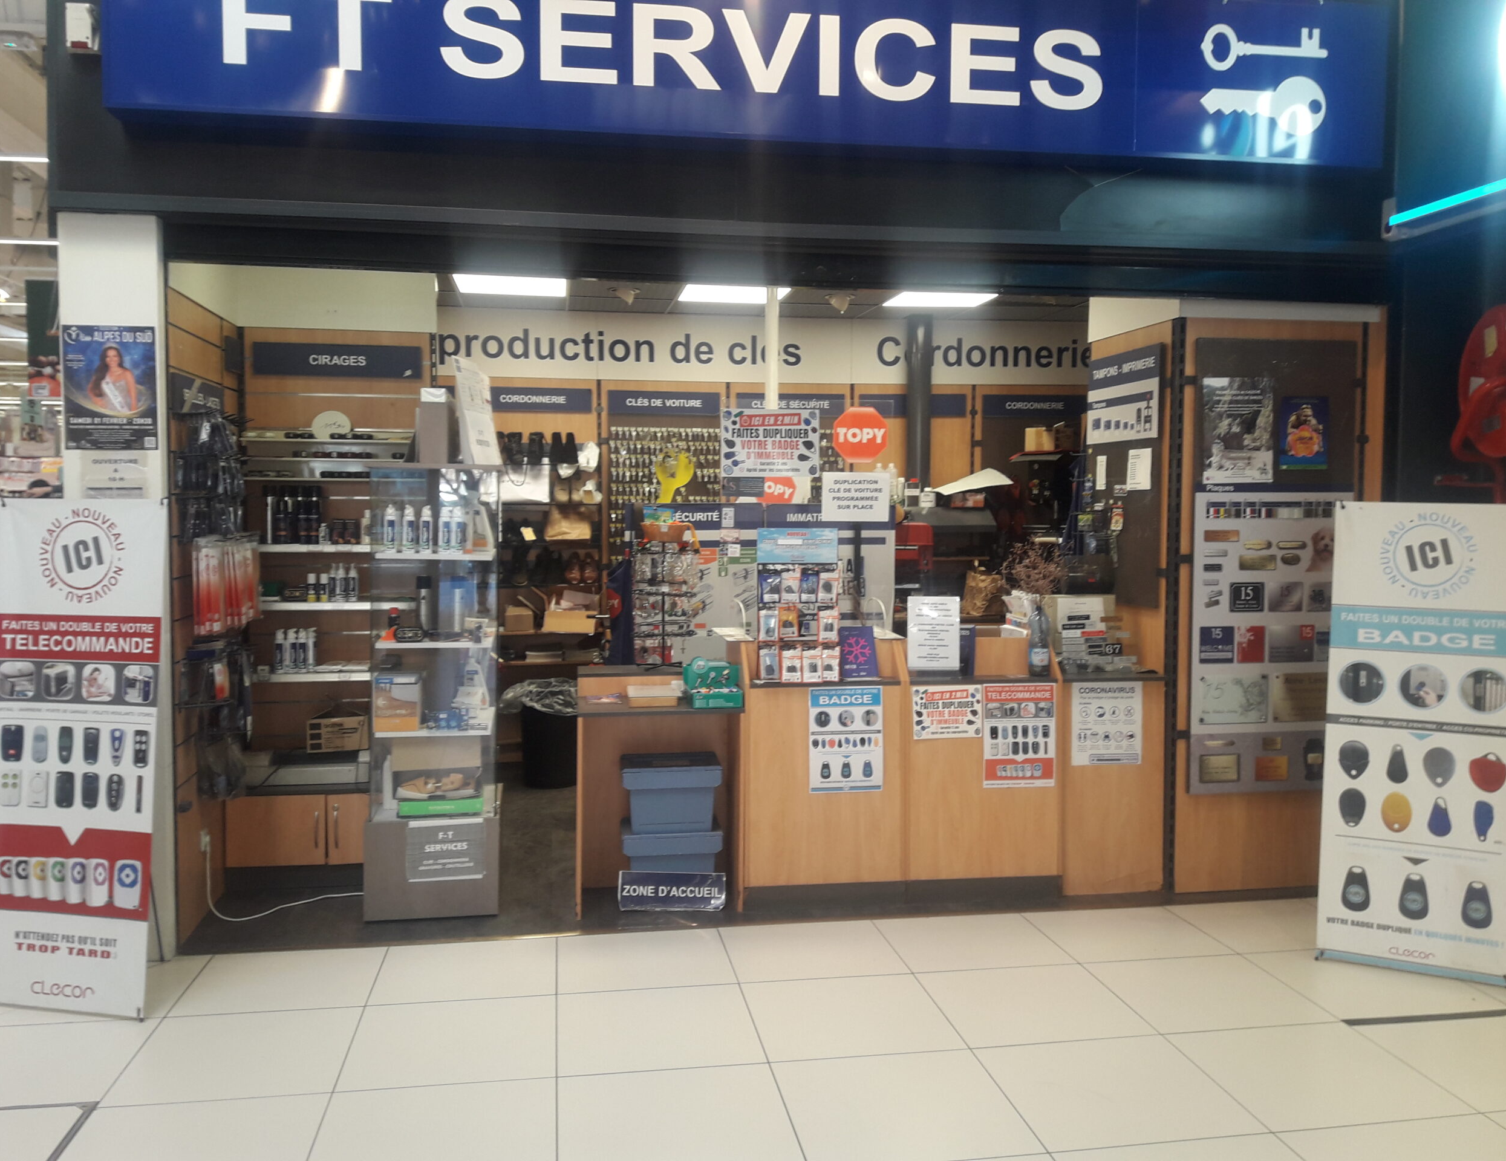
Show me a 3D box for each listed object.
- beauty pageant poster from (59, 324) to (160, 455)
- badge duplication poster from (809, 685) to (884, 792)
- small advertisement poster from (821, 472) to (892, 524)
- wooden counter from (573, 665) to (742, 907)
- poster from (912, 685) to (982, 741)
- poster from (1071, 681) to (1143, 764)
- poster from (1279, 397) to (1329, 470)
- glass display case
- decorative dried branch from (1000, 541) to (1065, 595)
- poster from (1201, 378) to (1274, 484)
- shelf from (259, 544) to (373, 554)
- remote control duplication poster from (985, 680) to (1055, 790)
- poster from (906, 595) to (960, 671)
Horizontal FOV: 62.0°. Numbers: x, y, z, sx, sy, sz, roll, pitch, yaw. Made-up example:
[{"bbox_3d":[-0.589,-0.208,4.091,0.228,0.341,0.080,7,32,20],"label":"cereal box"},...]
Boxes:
[{"bbox_3d":[-2.185,-0.654,4.261,0.297,0.420,0.010,-1,3,-9],"label":"beauty pageant poster"},{"bbox_3d":[0.370,0.630,4.957,0.297,0.420,0.010,-1,3,-9],"label":"badge duplication poster"},{"bbox_3d":[0.445,-0.356,5.373,0.297,0.210,0.010,-1,3,-9],"label":"small advertisement poster"},{"bbox_3d":[-0.409,0.841,5.194,0.640,0.900,0.680,0,3,-9],"label":"wooden counter"},{"bbox_3d":[0.779,0.530,5.008,0.285,0.209,0.010,0,3,-9],"label":"poster"},{"bbox_3d":[1.447,0.585,5.112,0.300,0.338,0.010,0,3,-9],"label":"poster"},{"bbox_3d":[2.265,-0.603,5.139,0.210,0.297,0.010,-1,3,-9],"label":"poster"},{"bbox_3d":[-1.263,0.420,5.032,0.500,1.755,0.480,-1,3,-9],"label":"glass display case"},{"bbox_3d":[1.139,-0.047,5.093,0.255,0.230,0.220,0,3,-9],"label":"decorative dried branch"},{"bbox_3d":[1.970,-0.607,5.082,0.300,0.420,0.010,-1,3,-9],"label":"poster"},{"bbox_3d":[-1.826,-0.140,5.424,0.710,0.035,0.330,0,3,-9],"label":"shelf"},{"bbox_3d":[1.079,0.628,5.061,0.300,0.420,0.010,0,3,-9],"label":"remote control duplication poster"},{"bbox_3d":[0.728,0.214,5.033,0.215,0.297,0.020,0,3,-9],"label":"poster"}]

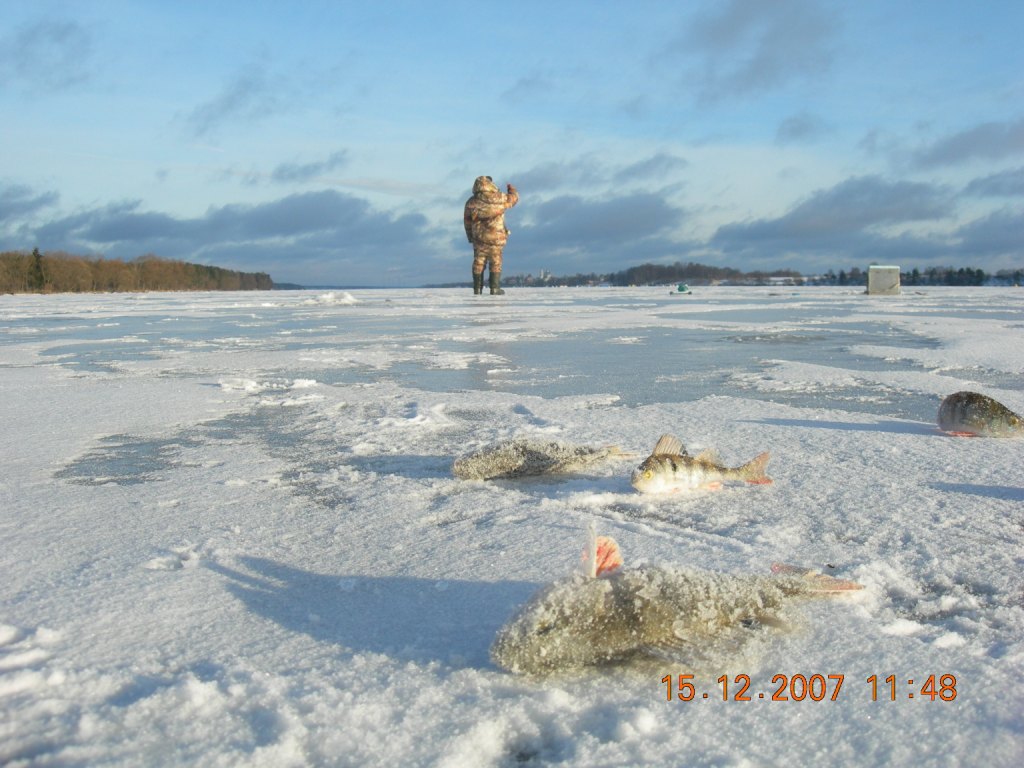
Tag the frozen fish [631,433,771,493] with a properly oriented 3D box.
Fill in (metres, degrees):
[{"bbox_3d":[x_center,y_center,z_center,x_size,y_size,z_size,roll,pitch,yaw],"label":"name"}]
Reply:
[{"bbox_3d":[0.132,0.054,0.780,0.100,0.038,0.027,-1,5,-10],"label":"frozen fish"}]

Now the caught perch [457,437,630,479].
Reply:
[{"bbox_3d":[0.026,0.053,0.867,0.163,0.027,0.042,-3,6,-32],"label":"caught perch"}]

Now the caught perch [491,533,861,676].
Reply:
[{"bbox_3d":[0.073,0.082,0.453,0.186,0.038,0.048,-3,6,-30],"label":"caught perch"}]

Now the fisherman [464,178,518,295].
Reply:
[{"bbox_3d":[-0.308,-2.233,16.900,0.680,1.790,0.500,3,6,33],"label":"fisherman"}]

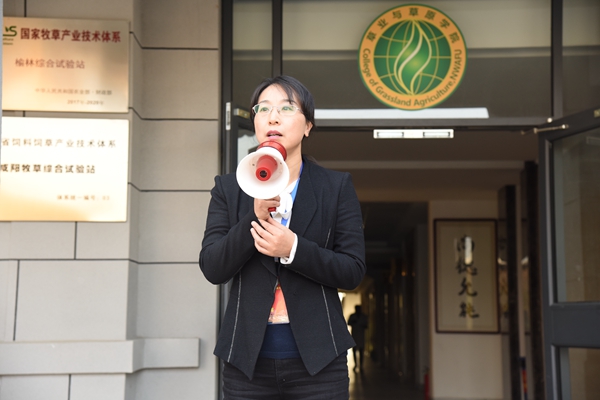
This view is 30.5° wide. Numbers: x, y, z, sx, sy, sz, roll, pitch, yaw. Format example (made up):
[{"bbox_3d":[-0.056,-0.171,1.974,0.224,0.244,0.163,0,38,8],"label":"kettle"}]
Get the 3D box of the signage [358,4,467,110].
[{"bbox_3d":[0.702,-0.881,6.800,0.665,0.665,0.030,0,-7,1],"label":"signage"}]

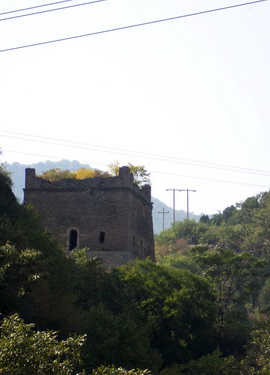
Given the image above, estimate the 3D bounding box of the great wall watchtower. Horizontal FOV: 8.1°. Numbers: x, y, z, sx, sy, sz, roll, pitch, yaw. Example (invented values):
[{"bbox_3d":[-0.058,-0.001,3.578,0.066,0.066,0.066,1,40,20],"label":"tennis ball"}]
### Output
[{"bbox_3d":[-4.390,4.049,186.000,11.000,10.400,11.000,-1,-8,9],"label":"great wall watchtower"}]

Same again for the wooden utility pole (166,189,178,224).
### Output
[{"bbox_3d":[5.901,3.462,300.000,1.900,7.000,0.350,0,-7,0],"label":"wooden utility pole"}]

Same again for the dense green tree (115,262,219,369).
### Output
[{"bbox_3d":[2.244,9.583,145.000,7.600,7.800,7.400,0,-7,0],"label":"dense green tree"}]

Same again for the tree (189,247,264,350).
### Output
[{"bbox_3d":[7.520,9.024,155.000,6.000,8.700,6.000,0,-7,0],"label":"tree"}]

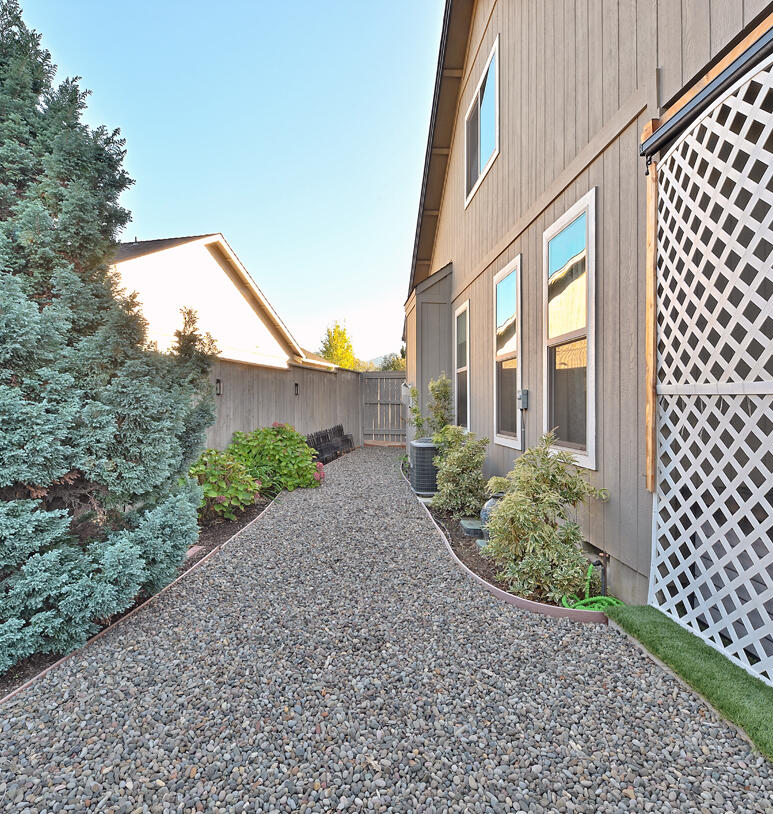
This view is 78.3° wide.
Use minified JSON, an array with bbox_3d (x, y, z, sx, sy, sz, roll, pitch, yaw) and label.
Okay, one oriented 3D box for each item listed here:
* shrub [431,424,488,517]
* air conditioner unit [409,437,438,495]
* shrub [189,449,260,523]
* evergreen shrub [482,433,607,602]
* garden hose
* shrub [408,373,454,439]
[{"bbox_3d":[0.868,0.725,5.650,0.680,0.990,0.680,0,0,-4],"label":"shrub"},{"bbox_3d":[0.680,0.815,6.420,0.720,0.710,0.720,0,0,0],"label":"air conditioner unit"},{"bbox_3d":[-1.920,0.875,5.500,0.920,0.760,0.880,0,0,0],"label":"shrub"},{"bbox_3d":[1.120,0.720,3.500,0.800,1.080,0.860,0,0,-4],"label":"evergreen shrub"},{"bbox_3d":[1.310,1.150,3.040,0.370,0.240,0.280,0,0,-4],"label":"garden hose"},{"bbox_3d":[0.710,0.320,7.450,0.720,1.620,0.620,0,0,-4],"label":"shrub"}]

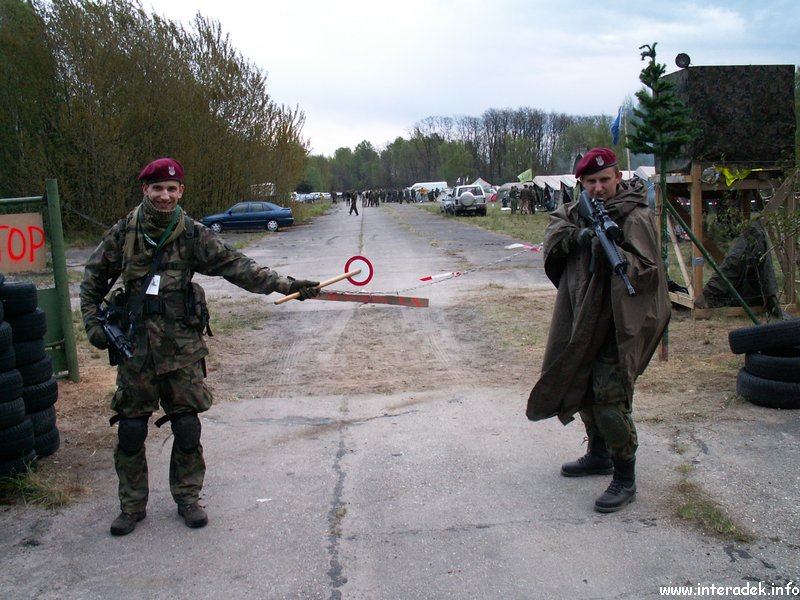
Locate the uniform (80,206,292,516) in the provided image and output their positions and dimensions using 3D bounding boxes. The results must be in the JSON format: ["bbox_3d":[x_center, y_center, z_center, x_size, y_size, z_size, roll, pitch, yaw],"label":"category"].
[{"bbox_3d":[-1.037,0.319,4.004,1.030,1.500,0.430,-3,8,-9],"label":"uniform"}]

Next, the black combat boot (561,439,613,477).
[{"bbox_3d":[1.096,0.888,4.676,0.305,0.220,0.115,-3,8,-8],"label":"black combat boot"}]

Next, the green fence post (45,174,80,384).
[{"bbox_3d":[-3.015,-0.165,7.260,0.105,1.817,0.105,-5,8,-11],"label":"green fence post"}]

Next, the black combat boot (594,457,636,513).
[{"bbox_3d":[1.137,0.947,4.234,0.115,0.220,0.305,4,10,37],"label":"black combat boot"}]

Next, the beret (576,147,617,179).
[{"bbox_3d":[1.014,-0.702,4.196,0.215,0.145,0.250,1,8,18],"label":"beret"}]

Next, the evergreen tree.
[{"bbox_3d":[2.466,-0.902,7.600,0.620,2.920,0.600,0,8,11],"label":"evergreen tree"}]

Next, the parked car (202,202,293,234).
[{"bbox_3d":[-6.938,-3.785,36.800,4.150,1.410,1.660,-2,8,-5],"label":"parked car"}]

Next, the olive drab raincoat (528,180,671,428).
[{"bbox_3d":[1.063,0.002,4.290,0.730,1.250,0.550,2,8,21],"label":"olive drab raincoat"}]

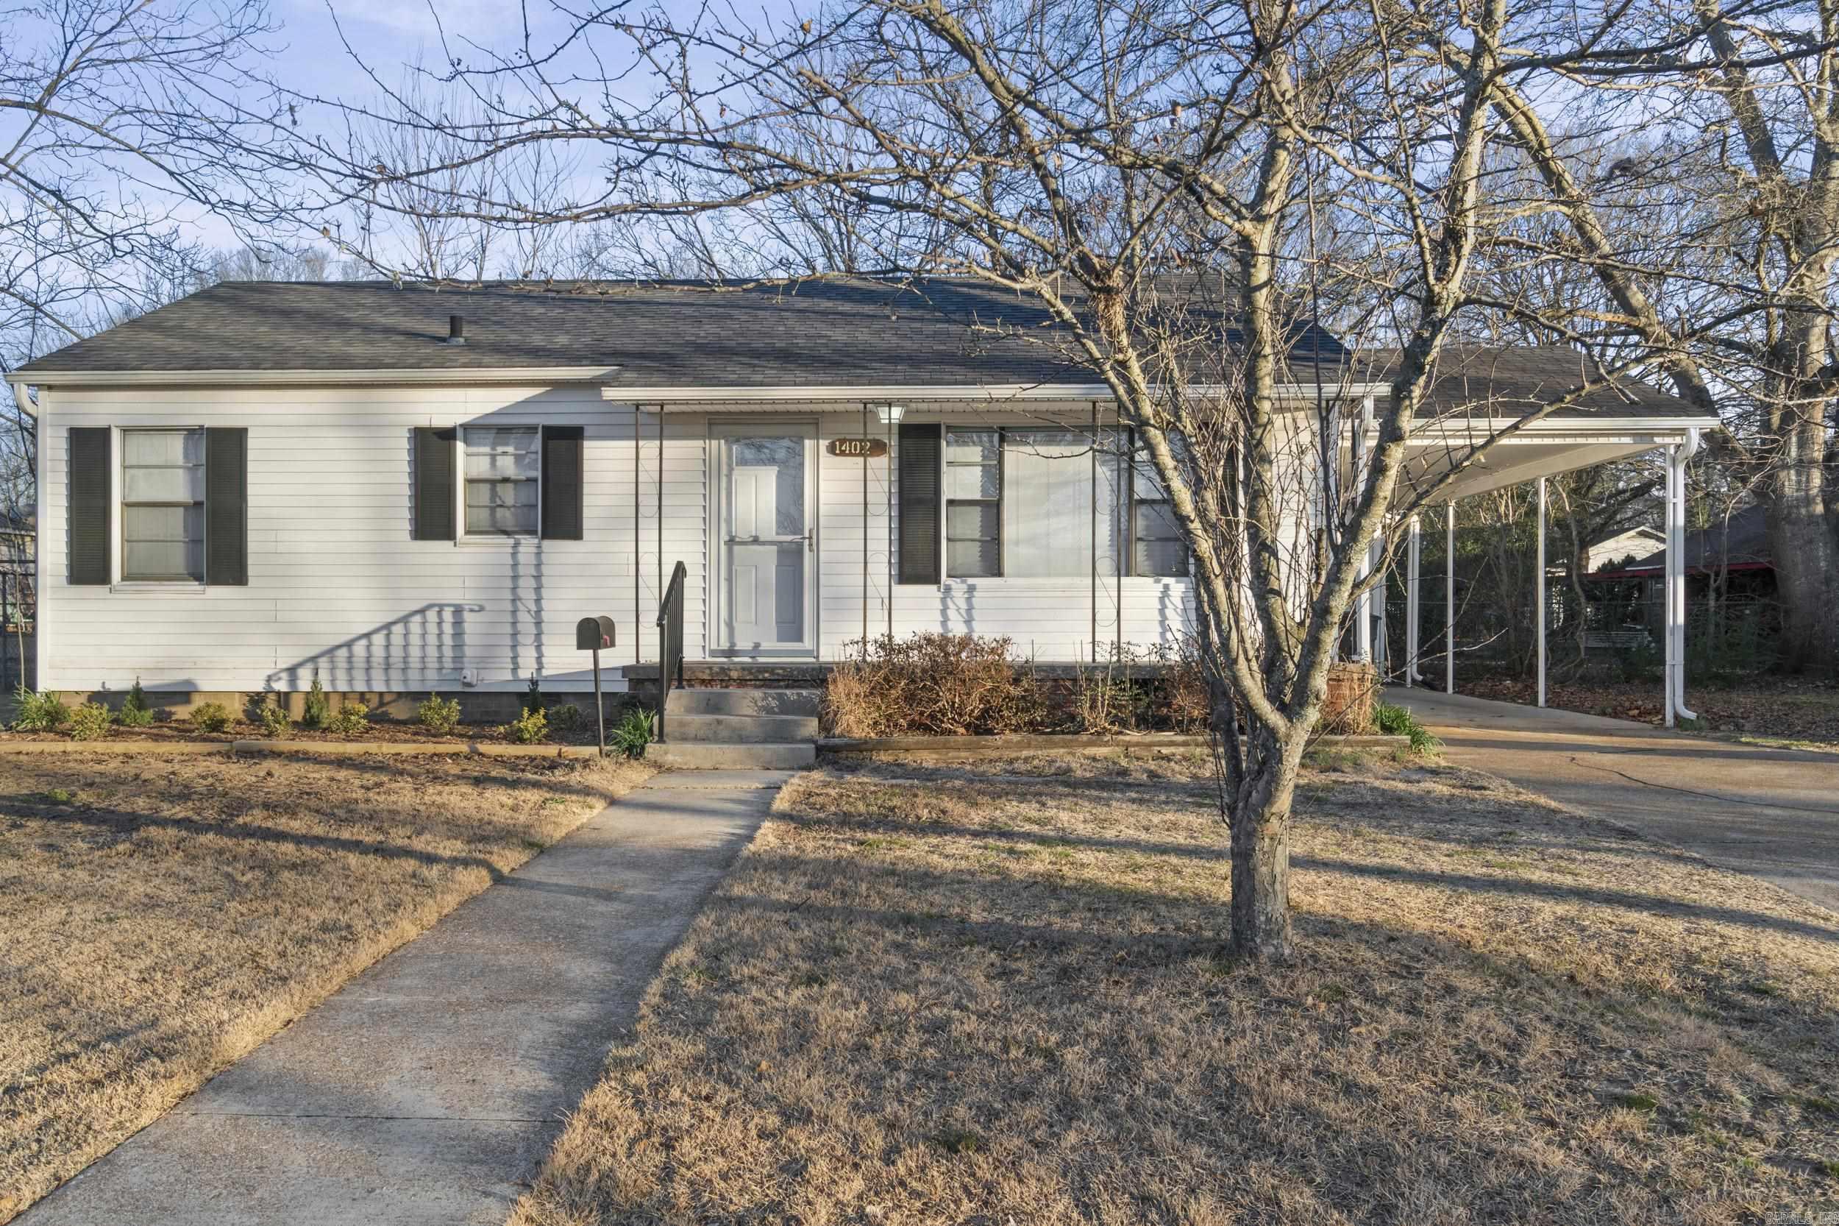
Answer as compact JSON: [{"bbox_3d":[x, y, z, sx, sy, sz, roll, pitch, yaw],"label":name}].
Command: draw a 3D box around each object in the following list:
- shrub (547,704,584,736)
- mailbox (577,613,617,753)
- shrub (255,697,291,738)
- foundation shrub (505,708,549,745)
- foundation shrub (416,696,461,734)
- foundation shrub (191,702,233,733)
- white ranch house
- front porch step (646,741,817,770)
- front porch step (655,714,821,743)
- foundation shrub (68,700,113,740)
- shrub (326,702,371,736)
[{"bbox_3d":[-2.863,0.866,11.150,0.302,0.267,0.281,0,0,2],"label":"shrub"},{"bbox_3d":[-2.262,0.515,9.700,0.180,0.985,0.470,0,0,2],"label":"mailbox"},{"bbox_3d":[-5.180,0.835,11.050,0.288,0.334,0.268,0,0,2],"label":"shrub"},{"bbox_3d":[-2.992,0.865,10.500,0.328,0.285,0.305,0,0,2],"label":"foundation shrub"},{"bbox_3d":[-3.984,0.841,11.450,0.370,0.322,0.344,0,0,2],"label":"foundation shrub"},{"bbox_3d":[-5.900,0.875,11.500,0.359,0.264,0.334,0,0,2],"label":"foundation shrub"},{"bbox_3d":[-0.420,-1.340,14.950,14.650,4.640,7.850,0,0,2],"label":"white ranch house"},{"bbox_3d":[-1.357,1.043,10.120,1.220,0.180,0.300,0,0,2],"label":"front porch step"},{"bbox_3d":[-1.354,0.867,10.390,1.210,0.185,0.300,0,0,2],"label":"front porch step"},{"bbox_3d":[-6.516,0.848,10.850,0.362,0.317,0.336,0,0,2],"label":"foundation shrub"},{"bbox_3d":[-4.617,0.860,11.150,0.372,0.279,0.346,0,0,2],"label":"shrub"}]

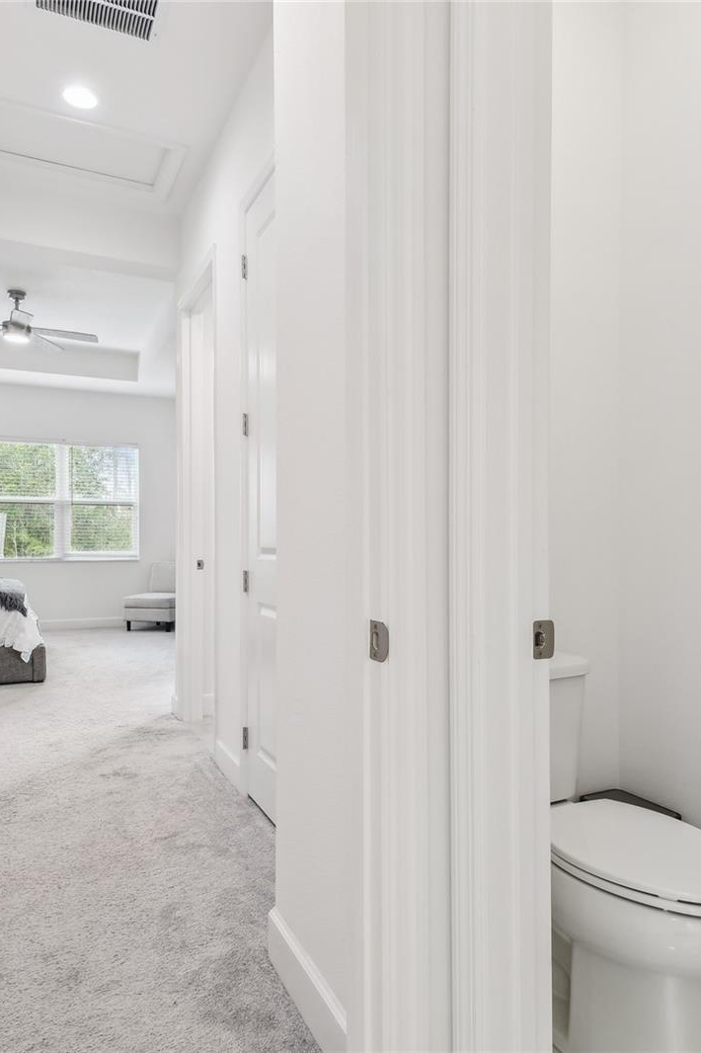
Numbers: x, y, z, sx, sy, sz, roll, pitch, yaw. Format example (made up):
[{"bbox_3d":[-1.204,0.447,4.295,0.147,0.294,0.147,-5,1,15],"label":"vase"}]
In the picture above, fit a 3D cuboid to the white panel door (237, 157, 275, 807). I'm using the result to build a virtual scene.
[{"bbox_3d":[-0.239,-0.118,2.479,0.112,2.512,0.870,0,0,-27],"label":"white panel door"}]

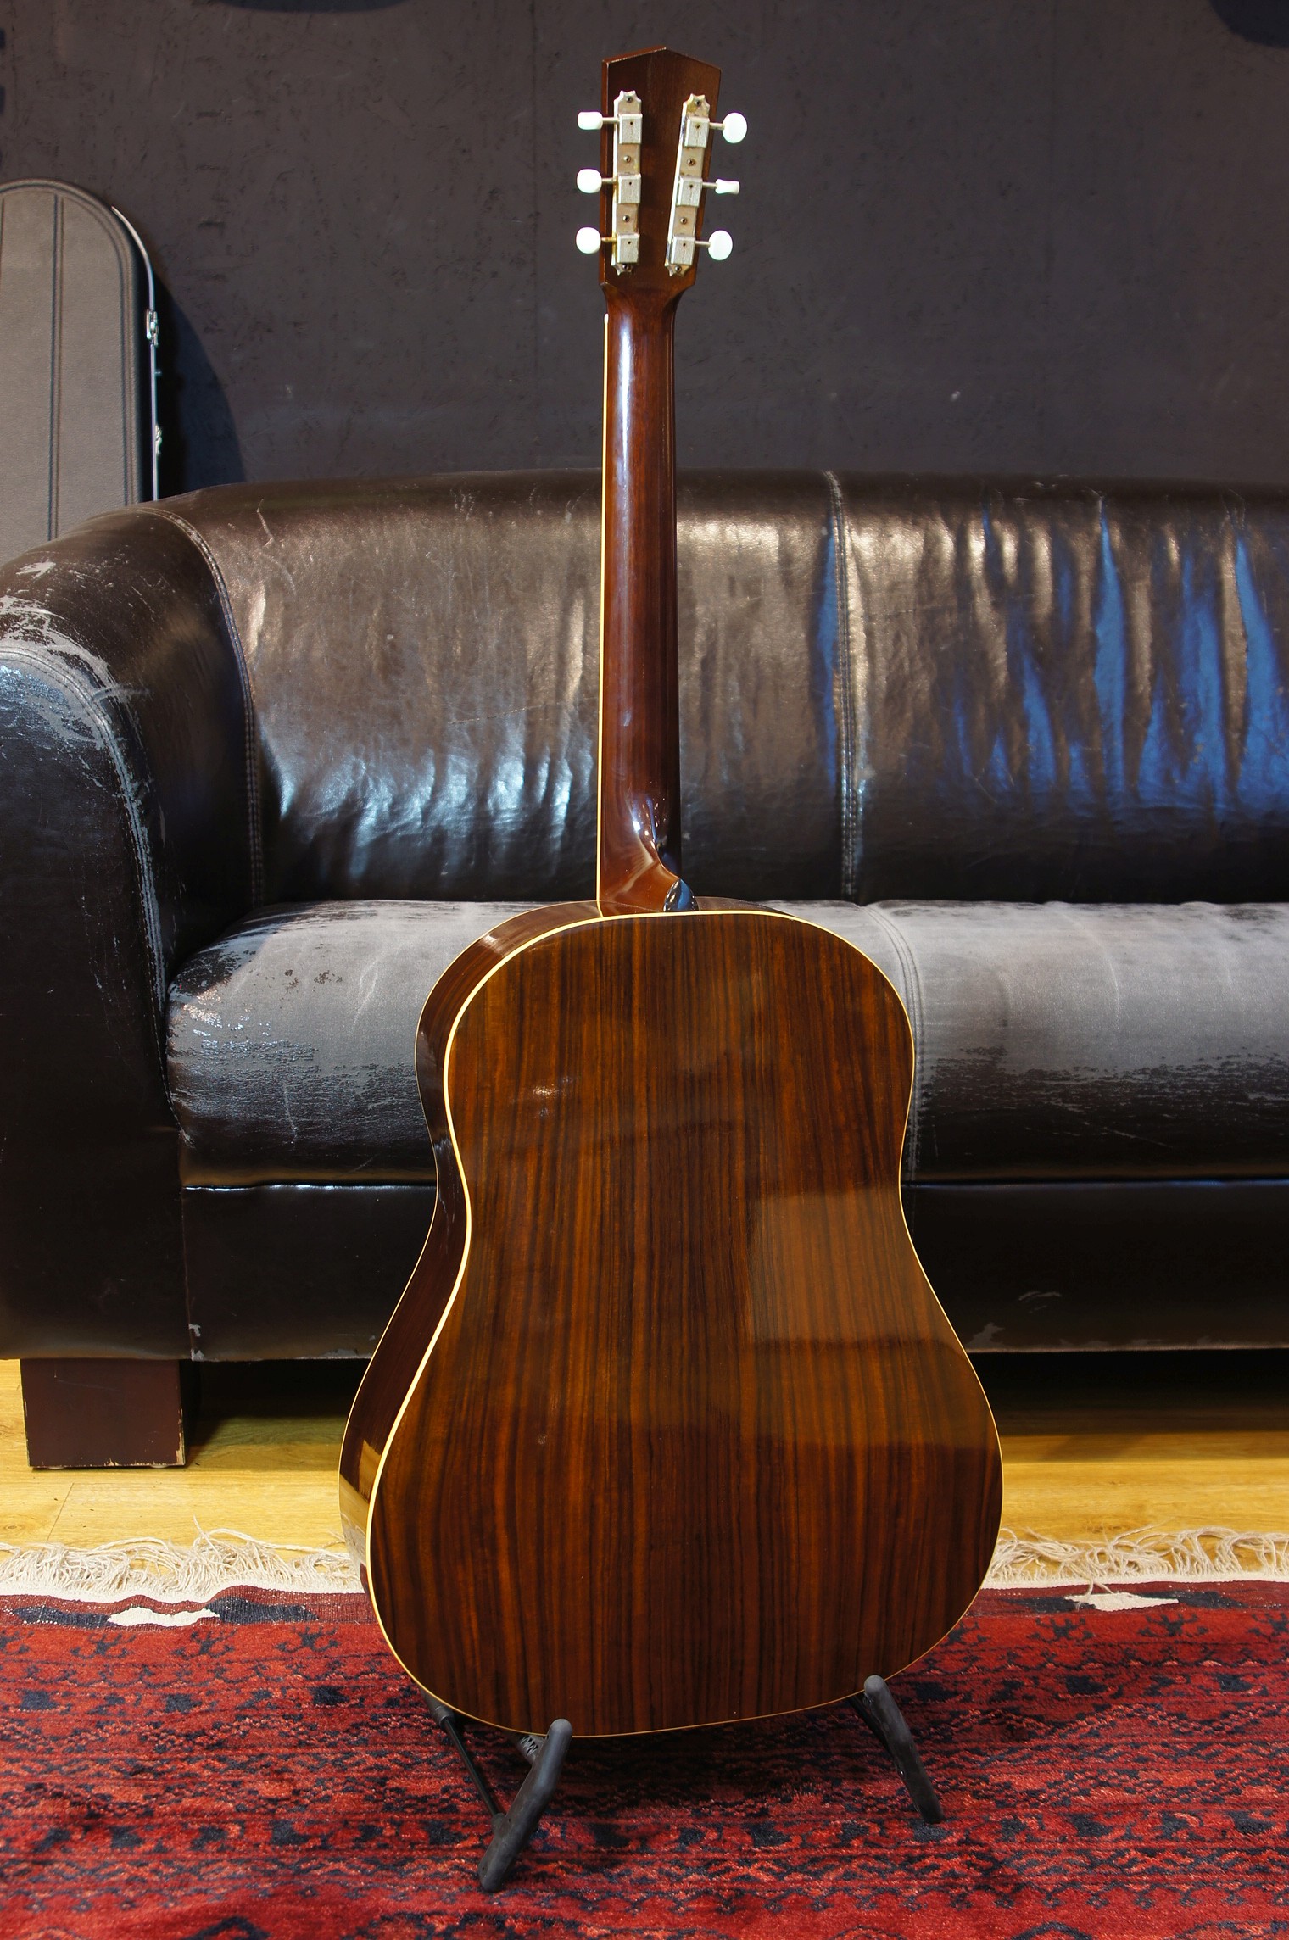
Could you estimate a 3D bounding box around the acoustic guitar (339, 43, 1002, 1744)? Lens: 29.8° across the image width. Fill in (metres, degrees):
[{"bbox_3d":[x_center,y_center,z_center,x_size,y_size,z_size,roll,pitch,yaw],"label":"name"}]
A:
[{"bbox_3d":[0.015,-0.043,1.510,0.408,1.028,0.140,-2,8,-15],"label":"acoustic guitar"}]

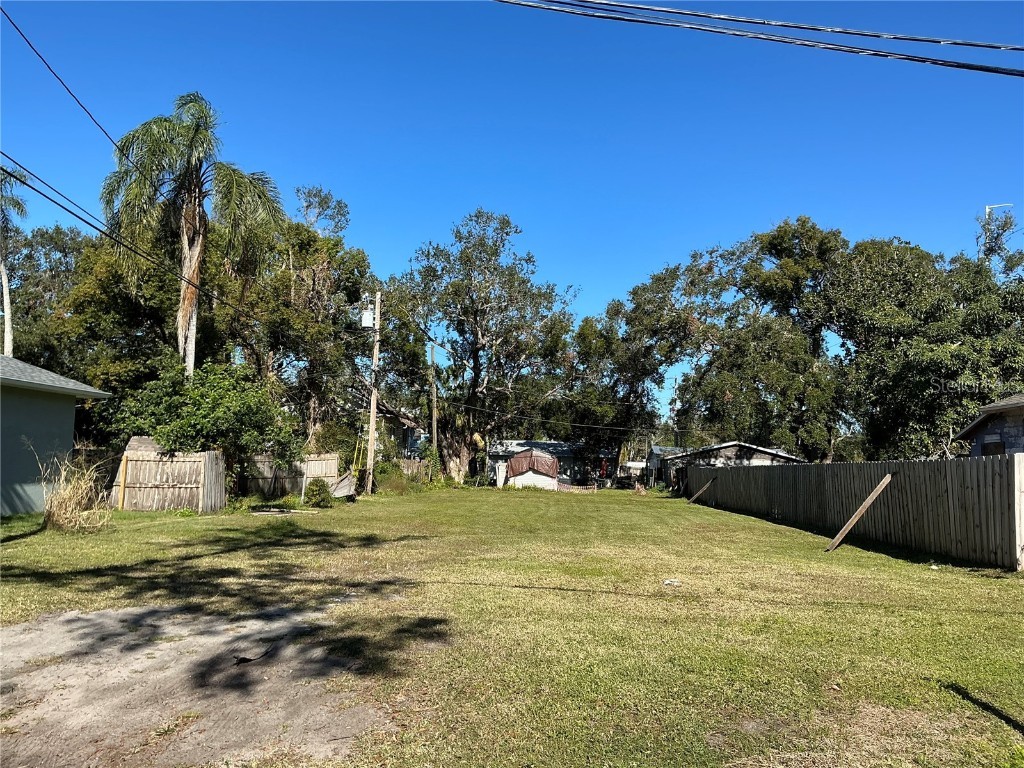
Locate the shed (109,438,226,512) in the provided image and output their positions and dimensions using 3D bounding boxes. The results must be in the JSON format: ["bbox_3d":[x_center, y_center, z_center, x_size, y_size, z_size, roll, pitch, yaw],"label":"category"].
[{"bbox_3d":[-10.489,2.758,25.442,2.900,2.300,2.500,0,-6,4],"label":"shed"}]

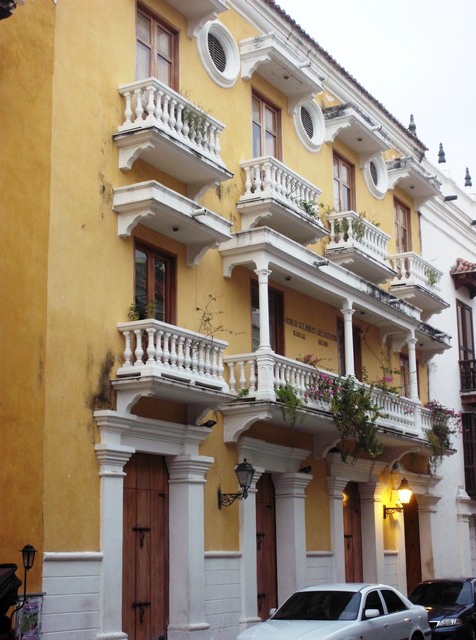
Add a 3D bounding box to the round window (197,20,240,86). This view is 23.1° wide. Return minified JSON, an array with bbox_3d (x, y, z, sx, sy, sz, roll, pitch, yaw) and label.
[{"bbox_3d":[-0.379,-5.195,22.843,0.270,1.300,1.320,-7,-13,26],"label":"round window"}]

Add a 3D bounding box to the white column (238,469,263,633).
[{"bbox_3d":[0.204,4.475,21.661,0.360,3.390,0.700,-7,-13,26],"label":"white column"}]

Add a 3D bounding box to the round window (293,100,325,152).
[{"bbox_3d":[1.620,-4.432,26.642,0.270,1.280,1.320,-7,-13,26],"label":"round window"}]

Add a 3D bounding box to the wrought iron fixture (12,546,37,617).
[{"bbox_3d":[-2.291,2.806,12.500,0.210,0.790,0.190,-7,-13,27],"label":"wrought iron fixture"}]

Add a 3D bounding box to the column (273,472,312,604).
[{"bbox_3d":[1.093,4.650,22.425,0.515,3.306,0.659,-7,-13,27],"label":"column"}]

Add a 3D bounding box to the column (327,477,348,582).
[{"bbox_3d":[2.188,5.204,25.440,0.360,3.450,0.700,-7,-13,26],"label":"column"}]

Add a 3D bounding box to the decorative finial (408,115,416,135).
[{"bbox_3d":[5.275,-5.907,35.148,0.240,0.720,0.240,-7,-13,26],"label":"decorative finial"}]

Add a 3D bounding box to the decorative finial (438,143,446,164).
[{"bbox_3d":[6.183,-5.065,35.345,0.216,0.649,0.216,-7,-13,27],"label":"decorative finial"}]

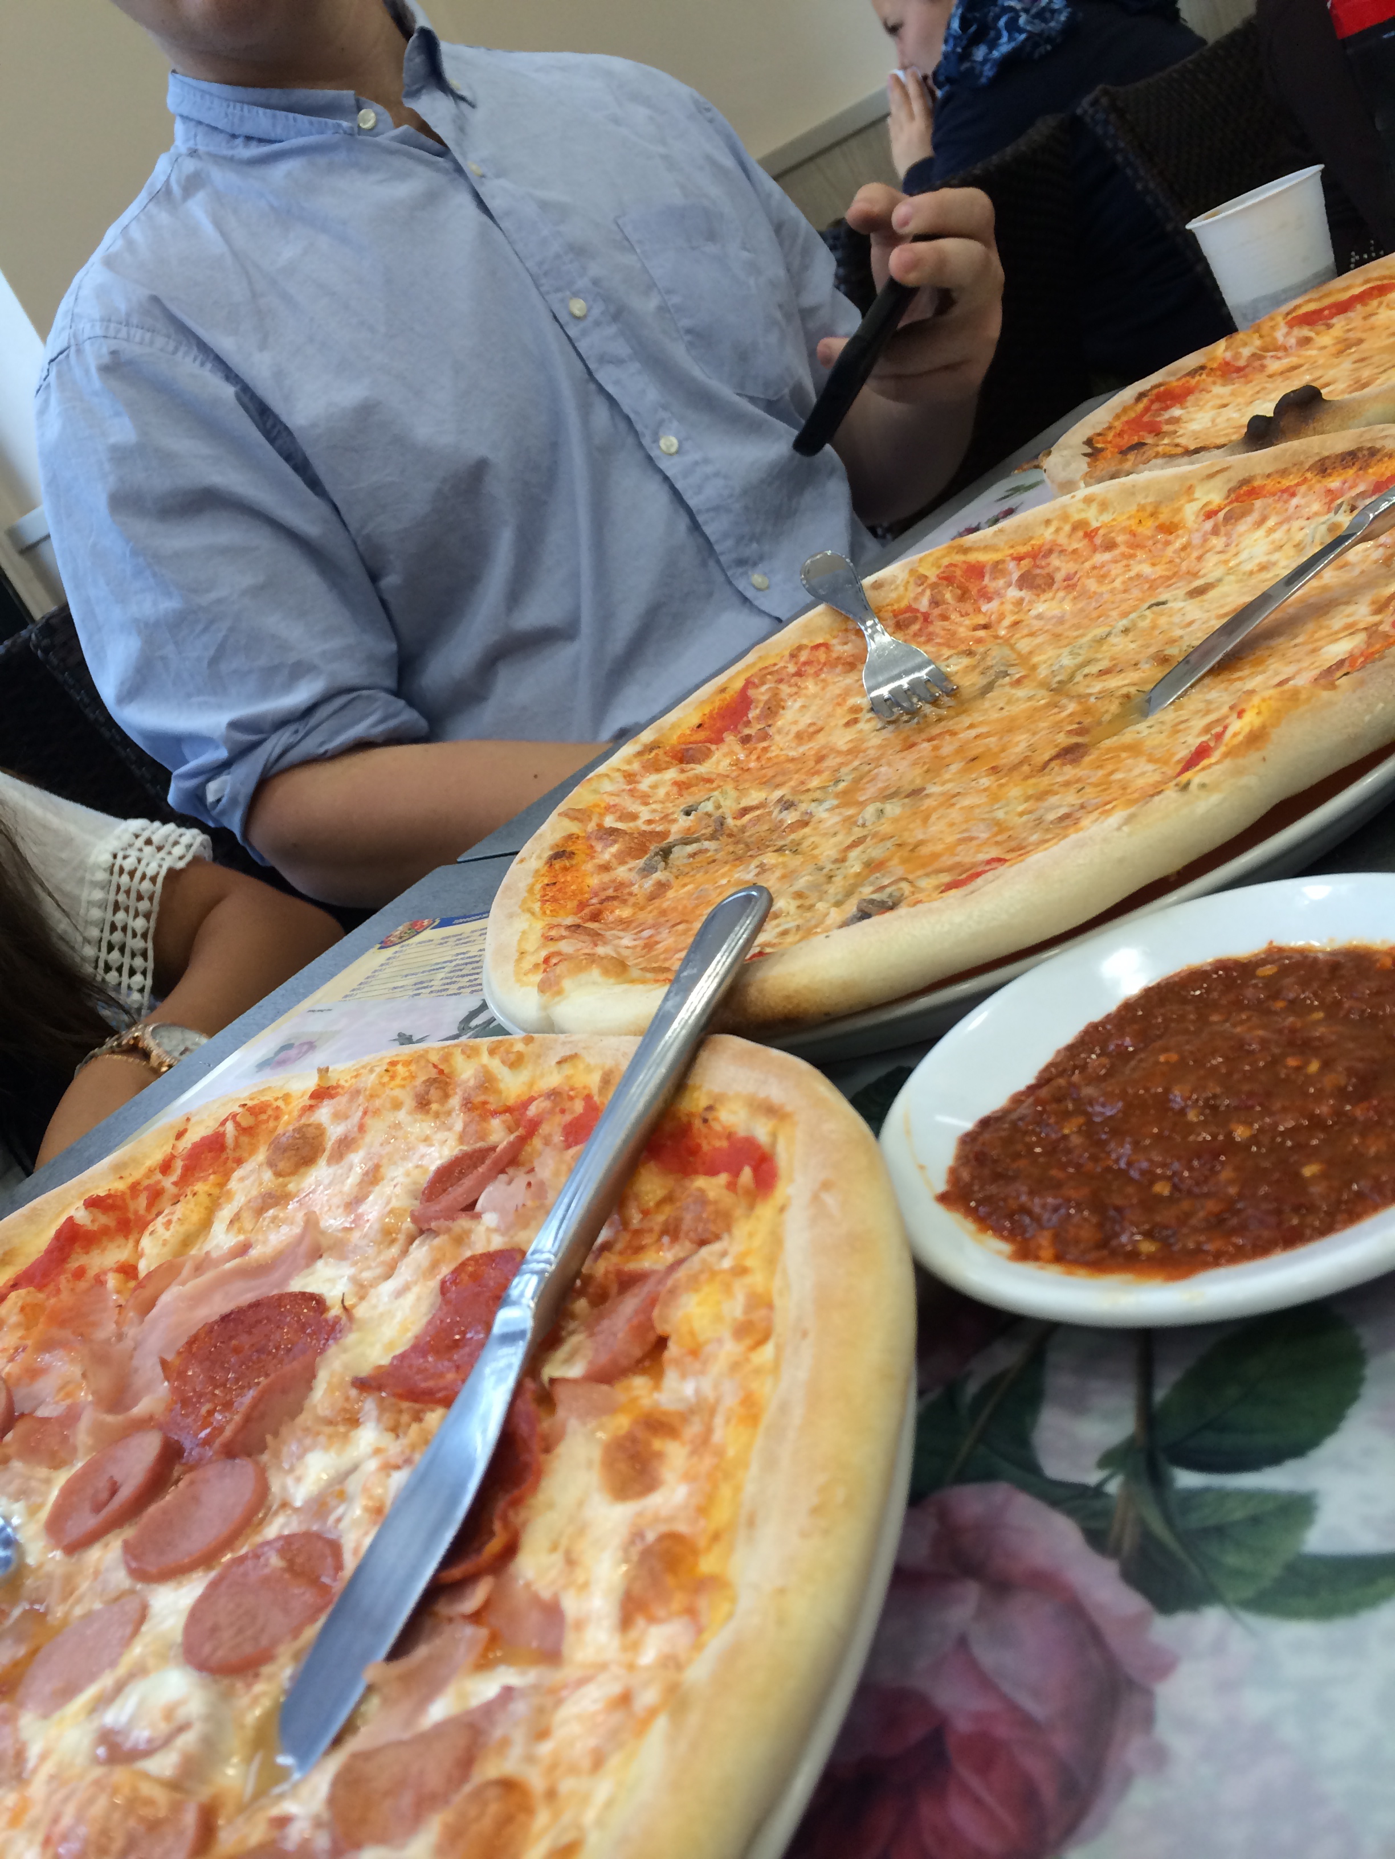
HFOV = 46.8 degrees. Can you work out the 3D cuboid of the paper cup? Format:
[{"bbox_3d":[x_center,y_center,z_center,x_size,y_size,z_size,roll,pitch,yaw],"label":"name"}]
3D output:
[{"bbox_3d":[0.287,-0.329,0.798,0.066,0.074,0.066,-23,23,10],"label":"paper cup"}]

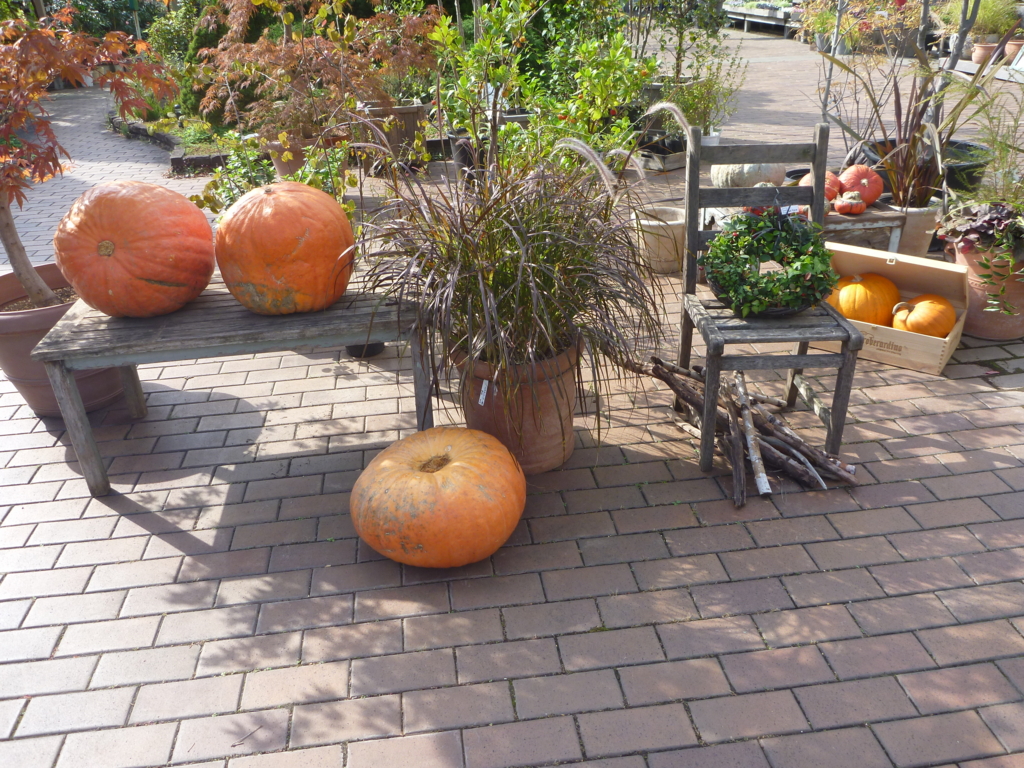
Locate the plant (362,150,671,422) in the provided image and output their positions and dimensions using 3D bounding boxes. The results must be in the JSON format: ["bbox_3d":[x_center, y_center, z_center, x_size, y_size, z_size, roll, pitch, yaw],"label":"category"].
[{"bbox_3d":[0.008,-0.308,2.546,0.920,0.790,0.860,-5,27,-6],"label":"plant"}]

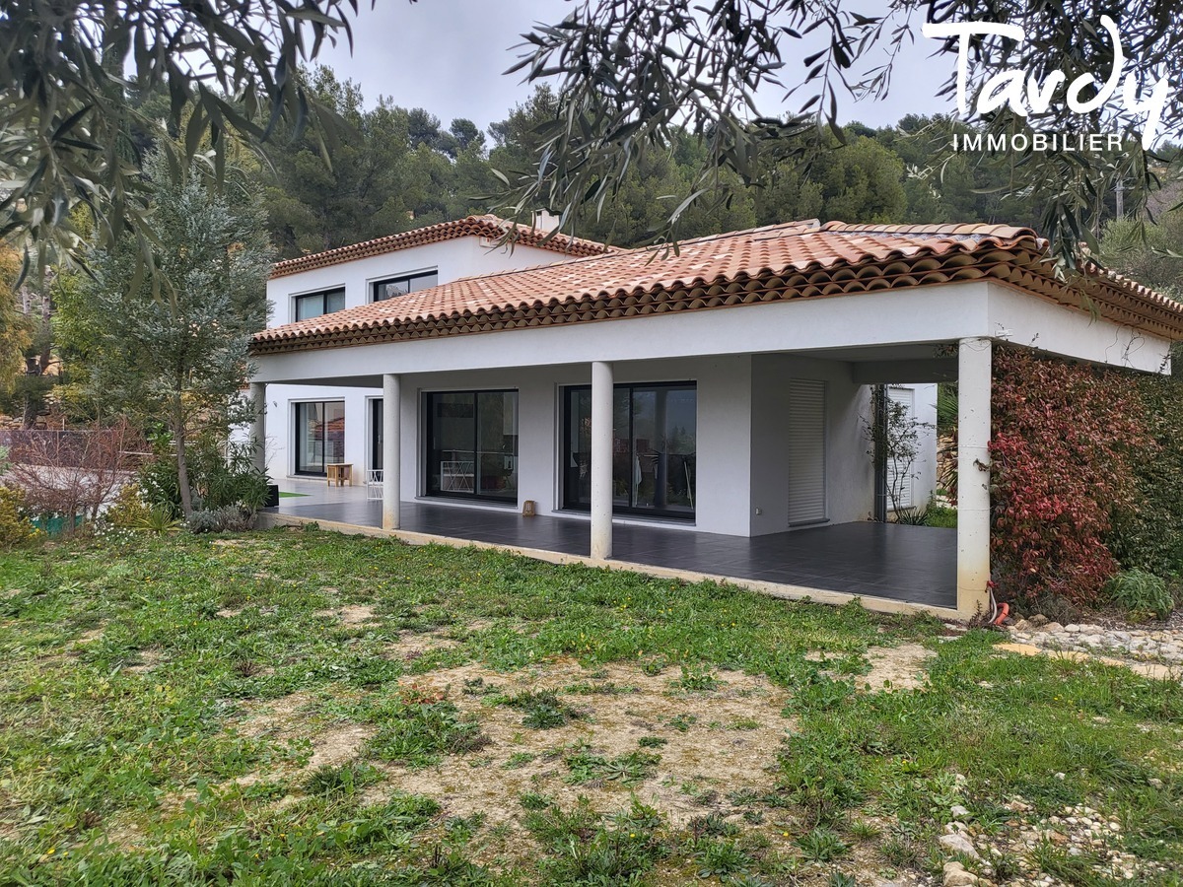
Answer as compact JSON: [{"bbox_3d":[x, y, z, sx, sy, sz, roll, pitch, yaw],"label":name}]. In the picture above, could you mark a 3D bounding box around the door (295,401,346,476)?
[{"bbox_3d":[-7.415,-0.104,24.437,2.740,2.080,0.150,1,1,43],"label":"door"}]

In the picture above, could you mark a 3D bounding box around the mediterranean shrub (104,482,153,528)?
[{"bbox_3d":[-7.962,1.081,15.249,0.800,0.800,0.750,0,1,-28],"label":"mediterranean shrub"}]

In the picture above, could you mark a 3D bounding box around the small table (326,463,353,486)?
[{"bbox_3d":[-6.449,0.811,22.813,0.470,0.560,0.470,1,1,43],"label":"small table"}]

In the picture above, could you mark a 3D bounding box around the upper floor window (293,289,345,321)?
[{"bbox_3d":[-7.396,-3.596,24.374,2.740,1.100,0.150,1,1,43],"label":"upper floor window"}]

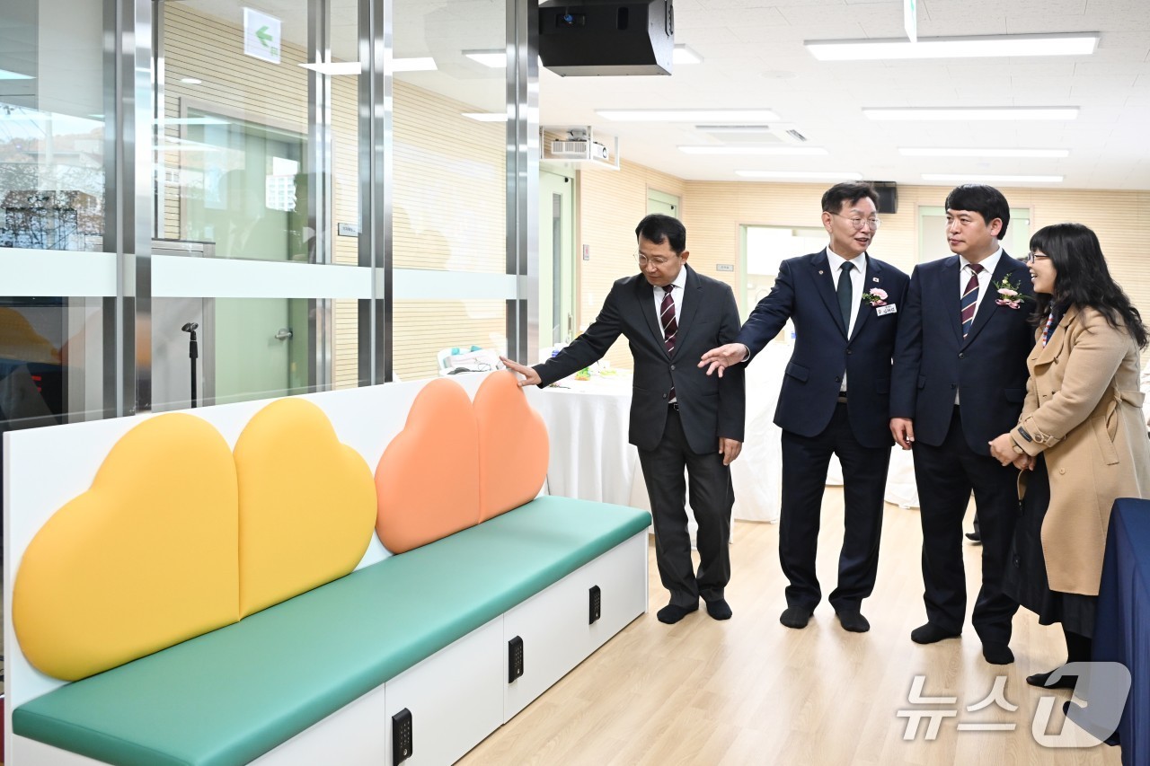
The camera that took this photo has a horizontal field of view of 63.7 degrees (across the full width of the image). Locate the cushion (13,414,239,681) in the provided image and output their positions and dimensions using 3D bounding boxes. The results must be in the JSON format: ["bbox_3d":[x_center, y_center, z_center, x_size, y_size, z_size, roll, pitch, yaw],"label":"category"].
[{"bbox_3d":[-1.035,0.368,2.230,0.100,0.570,0.590,3,5,28],"label":"cushion"}]

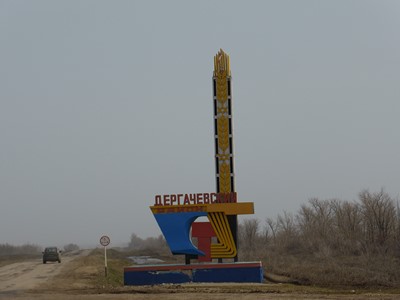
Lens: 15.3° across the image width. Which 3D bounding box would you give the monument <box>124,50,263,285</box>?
[{"bbox_3d":[-0.391,0.873,73.506,6.650,11.350,2.300,-2,-4,5],"label":"monument"}]

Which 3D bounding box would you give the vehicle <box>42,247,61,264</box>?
[{"bbox_3d":[-14.488,10.416,146.895,1.750,1.650,3.800,-2,-4,-2],"label":"vehicle"}]

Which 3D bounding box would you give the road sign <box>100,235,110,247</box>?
[{"bbox_3d":[-6.403,6.180,101.000,0.690,0.690,0.050,-2,-4,-4],"label":"road sign"}]

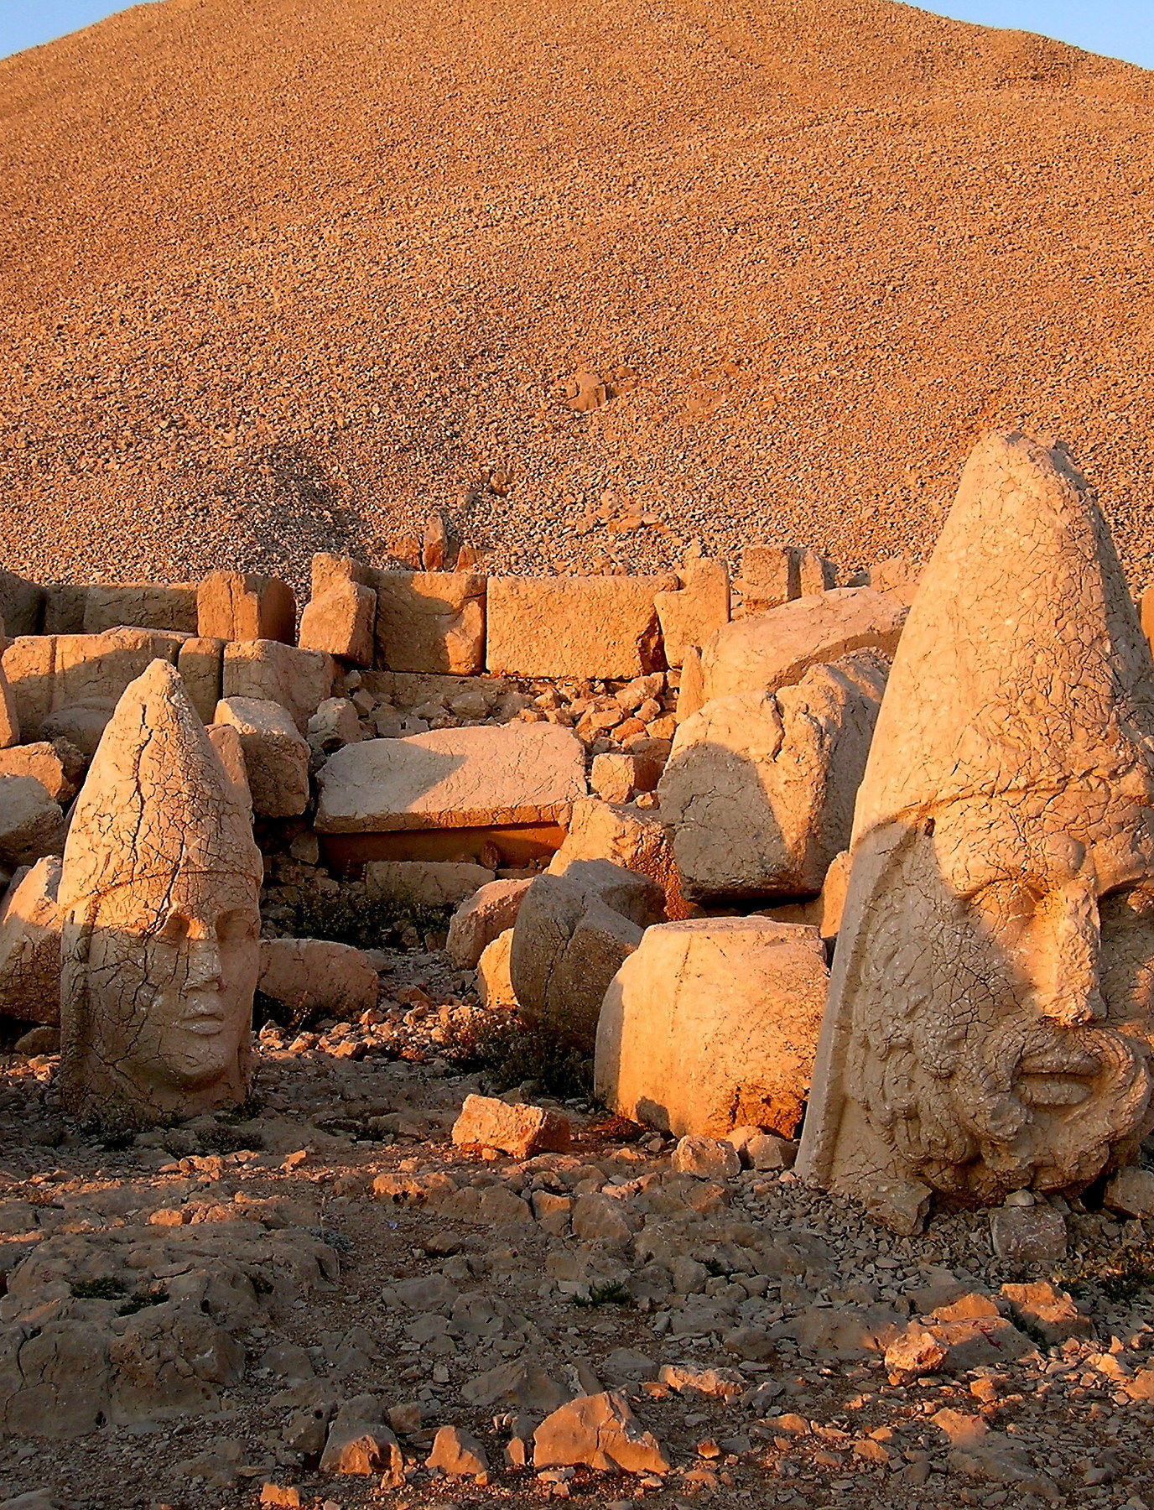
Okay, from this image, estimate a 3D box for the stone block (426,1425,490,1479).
[{"bbox_3d":[-0.272,1.595,4.660,0.140,0.120,0.120,0,-1,0],"label":"stone block"}]

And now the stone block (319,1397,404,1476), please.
[{"bbox_3d":[-0.506,1.608,4.800,0.175,0.140,0.150,0,-1,10],"label":"stone block"}]

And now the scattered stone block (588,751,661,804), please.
[{"bbox_3d":[0.324,0.139,13.300,0.340,0.310,0.380,0,-1,30],"label":"scattered stone block"}]

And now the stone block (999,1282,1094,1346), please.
[{"bbox_3d":[1.349,1.603,5.850,0.250,0.150,0.180,0,-2,10],"label":"stone block"}]

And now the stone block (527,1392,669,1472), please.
[{"bbox_3d":[0.053,1.570,4.720,0.310,0.185,0.220,0,-1,0],"label":"stone block"}]

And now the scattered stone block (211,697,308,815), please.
[{"bbox_3d":[-2.003,0.015,12.800,0.580,0.700,0.580,0,-1,-15],"label":"scattered stone block"}]

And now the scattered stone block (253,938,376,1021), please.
[{"bbox_3d":[-1.615,1.365,12.400,0.800,0.480,0.500,0,-2,0],"label":"scattered stone block"}]

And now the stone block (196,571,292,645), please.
[{"bbox_3d":[-2.778,-1.228,17.000,0.550,0.570,0.620,0,-1,17],"label":"stone block"}]

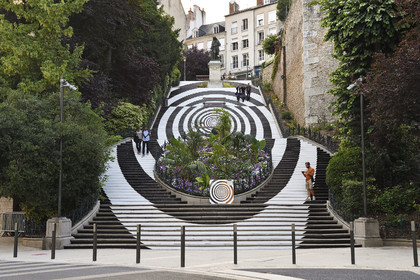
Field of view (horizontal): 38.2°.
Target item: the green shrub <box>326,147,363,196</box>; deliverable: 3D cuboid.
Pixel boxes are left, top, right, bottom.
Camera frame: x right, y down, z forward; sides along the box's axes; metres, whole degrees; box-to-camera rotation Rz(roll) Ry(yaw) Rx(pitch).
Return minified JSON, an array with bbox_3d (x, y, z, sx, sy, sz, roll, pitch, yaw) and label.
[{"bbox_3d":[6.428,1.524,28.989,1.720,2.388,1.900,0,-6,0],"label":"green shrub"}]

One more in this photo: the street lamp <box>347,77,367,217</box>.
[{"bbox_3d":[5.173,0.216,21.412,0.680,4.950,0.350,-2,-6,17],"label":"street lamp"}]

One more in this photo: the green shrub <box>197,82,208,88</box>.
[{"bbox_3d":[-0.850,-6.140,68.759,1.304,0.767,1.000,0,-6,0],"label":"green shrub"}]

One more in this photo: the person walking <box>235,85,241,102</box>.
[{"bbox_3d":[2.710,-4.494,58.500,0.520,1.660,0.420,0,-6,-5],"label":"person walking"}]

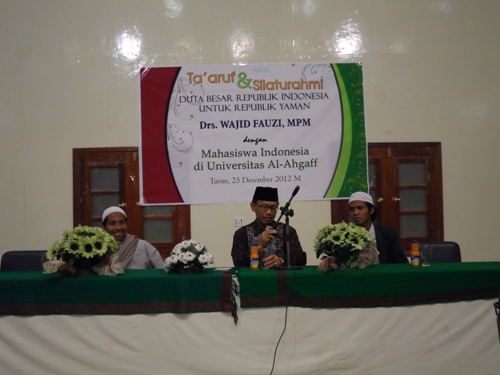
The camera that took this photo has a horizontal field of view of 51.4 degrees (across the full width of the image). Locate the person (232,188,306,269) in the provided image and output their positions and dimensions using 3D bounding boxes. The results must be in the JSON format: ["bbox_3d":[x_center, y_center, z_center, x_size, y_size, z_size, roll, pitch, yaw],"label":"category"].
[{"bbox_3d":[0.145,0.650,3.760,0.560,1.300,0.720,-1,-2,-2],"label":"person"}]

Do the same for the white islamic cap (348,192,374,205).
[{"bbox_3d":[0.793,0.085,3.680,0.180,0.092,0.180,-1,-3,0],"label":"white islamic cap"}]

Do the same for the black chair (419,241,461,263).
[{"bbox_3d":[1.481,0.869,3.920,0.440,0.840,0.520,-1,-3,3],"label":"black chair"}]

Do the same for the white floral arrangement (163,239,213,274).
[{"bbox_3d":[-0.378,0.431,3.250,0.300,0.200,0.250,-1,-3,0],"label":"white floral arrangement"}]

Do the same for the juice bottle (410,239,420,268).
[{"bbox_3d":[1.041,0.421,3.270,0.057,0.168,0.057,-1,-3,0],"label":"juice bottle"}]

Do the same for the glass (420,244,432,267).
[{"bbox_3d":[1.113,0.429,3.280,0.068,0.143,0.068,-1,-3,0],"label":"glass"}]

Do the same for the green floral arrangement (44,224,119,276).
[{"bbox_3d":[-1.066,0.396,3.270,0.460,0.290,0.370,-1,-3,0],"label":"green floral arrangement"}]

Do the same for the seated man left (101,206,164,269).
[{"bbox_3d":[-0.910,0.712,3.600,0.580,1.200,0.750,-1,-3,-6],"label":"seated man left"}]

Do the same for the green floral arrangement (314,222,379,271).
[{"bbox_3d":[0.612,0.378,3.300,0.400,0.290,0.350,-1,-3,0],"label":"green floral arrangement"}]

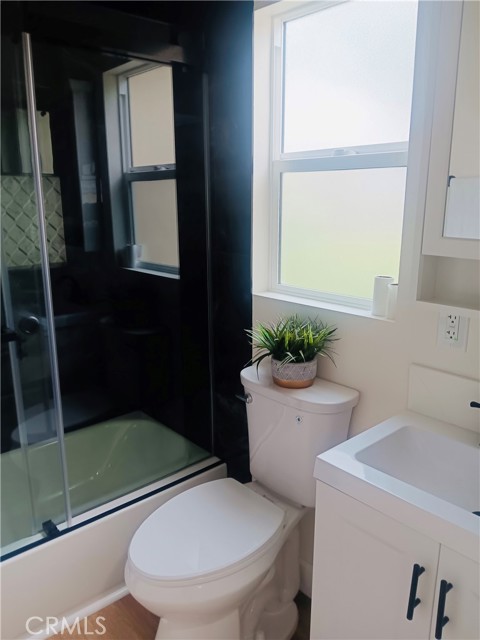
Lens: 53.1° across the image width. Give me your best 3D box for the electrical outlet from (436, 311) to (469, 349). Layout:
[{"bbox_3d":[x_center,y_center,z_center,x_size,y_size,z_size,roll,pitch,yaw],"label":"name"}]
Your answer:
[{"bbox_3d":[0.549,0.023,1.246,0.012,0.115,0.078,-12,17,-41],"label":"electrical outlet"}]

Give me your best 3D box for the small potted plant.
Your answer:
[{"bbox_3d":[0.165,0.103,1.549,0.250,0.210,0.290,-12,17,-41],"label":"small potted plant"}]

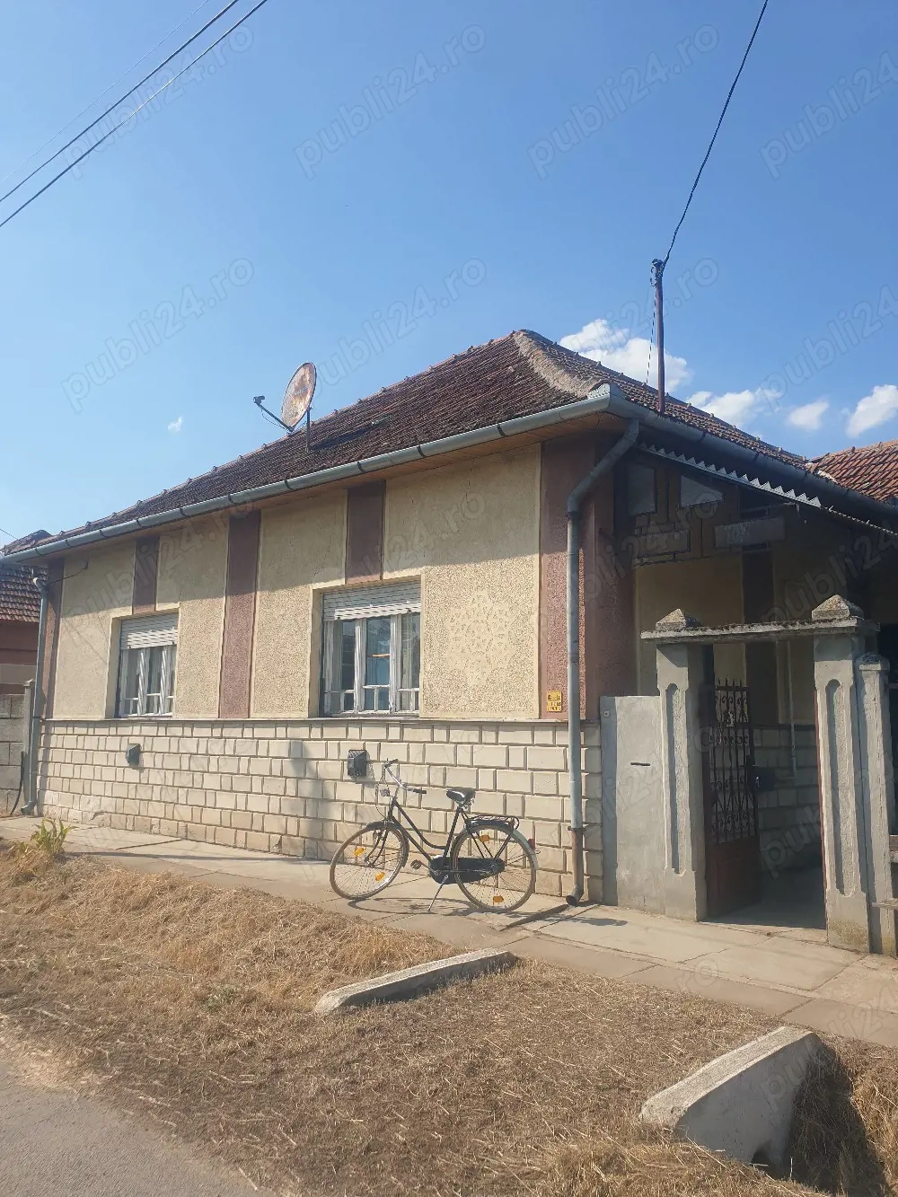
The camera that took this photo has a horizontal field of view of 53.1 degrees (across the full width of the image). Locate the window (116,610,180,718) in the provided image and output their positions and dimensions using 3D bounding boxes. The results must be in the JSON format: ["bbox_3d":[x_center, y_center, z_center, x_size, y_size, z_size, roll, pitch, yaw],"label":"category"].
[{"bbox_3d":[-4.519,1.024,13.622,1.810,1.580,0.140,-6,-11,40],"label":"window"}]

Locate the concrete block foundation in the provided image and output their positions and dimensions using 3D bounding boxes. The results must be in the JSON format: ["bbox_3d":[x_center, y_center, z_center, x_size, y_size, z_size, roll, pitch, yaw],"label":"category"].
[{"bbox_3d":[-2.695,2.404,11.822,10.900,1.600,0.380,-6,-11,40],"label":"concrete block foundation"}]

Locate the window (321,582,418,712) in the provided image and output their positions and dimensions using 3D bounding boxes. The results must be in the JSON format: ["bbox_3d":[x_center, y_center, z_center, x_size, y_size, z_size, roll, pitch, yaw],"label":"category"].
[{"bbox_3d":[-0.905,0.625,10.604,1.760,1.560,0.140,-6,-11,40],"label":"window"}]

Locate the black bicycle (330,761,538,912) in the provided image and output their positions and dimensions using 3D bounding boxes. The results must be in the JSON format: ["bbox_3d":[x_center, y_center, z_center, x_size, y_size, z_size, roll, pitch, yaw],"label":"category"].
[{"bbox_3d":[-0.142,2.014,7.611,1.830,1.150,0.580,-3,-9,21],"label":"black bicycle"}]

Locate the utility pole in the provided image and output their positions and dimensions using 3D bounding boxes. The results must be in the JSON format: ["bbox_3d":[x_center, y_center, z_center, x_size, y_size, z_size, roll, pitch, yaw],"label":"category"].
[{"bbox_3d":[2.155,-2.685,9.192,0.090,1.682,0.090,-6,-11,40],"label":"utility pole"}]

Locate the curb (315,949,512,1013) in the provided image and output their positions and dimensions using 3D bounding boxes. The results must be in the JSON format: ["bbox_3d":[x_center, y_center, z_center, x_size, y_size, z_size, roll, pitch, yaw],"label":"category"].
[{"bbox_3d":[-0.182,2.307,5.337,0.170,0.170,1.540,-7,-11,41],"label":"curb"}]

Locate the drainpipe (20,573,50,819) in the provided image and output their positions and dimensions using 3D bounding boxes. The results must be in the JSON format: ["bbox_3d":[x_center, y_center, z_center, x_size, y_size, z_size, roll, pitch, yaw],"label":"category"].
[{"bbox_3d":[-7.053,1.635,15.203,0.150,4.020,0.310,-6,-11,40],"label":"drainpipe"}]

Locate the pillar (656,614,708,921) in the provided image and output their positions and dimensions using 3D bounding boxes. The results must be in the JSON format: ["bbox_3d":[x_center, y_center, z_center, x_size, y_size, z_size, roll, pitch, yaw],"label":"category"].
[{"bbox_3d":[2.055,1.443,7.891,0.310,2.590,0.270,-6,-11,40],"label":"pillar"}]

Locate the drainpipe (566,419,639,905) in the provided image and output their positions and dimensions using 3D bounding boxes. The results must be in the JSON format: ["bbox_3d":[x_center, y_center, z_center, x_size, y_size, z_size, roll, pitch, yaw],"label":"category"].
[{"bbox_3d":[1.385,0.537,8.175,0.820,4.330,0.300,-6,-11,40],"label":"drainpipe"}]

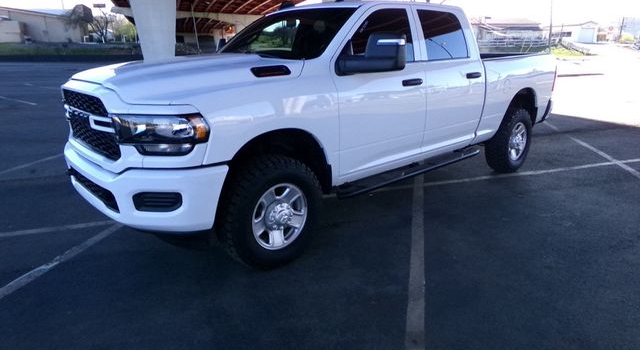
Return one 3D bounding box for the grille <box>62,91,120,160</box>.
[{"bbox_3d":[-1.667,-0.380,3.176,0.130,0.420,1.140,-15,21,-40],"label":"grille"}]

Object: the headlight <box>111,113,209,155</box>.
[{"bbox_3d":[-0.998,-0.258,2.807,0.430,0.230,0.410,-15,21,-40],"label":"headlight"}]

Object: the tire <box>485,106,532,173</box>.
[{"bbox_3d":[2.469,-0.451,5.780,0.840,0.840,0.280,-15,21,-40],"label":"tire"}]

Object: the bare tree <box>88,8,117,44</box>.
[{"bbox_3d":[-26.961,-18.532,55.000,3.500,4.300,3.300,-8,17,-24],"label":"bare tree"}]

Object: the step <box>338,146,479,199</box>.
[{"bbox_3d":[0.940,-0.068,4.341,2.180,0.095,0.190,-15,21,-40],"label":"step"}]

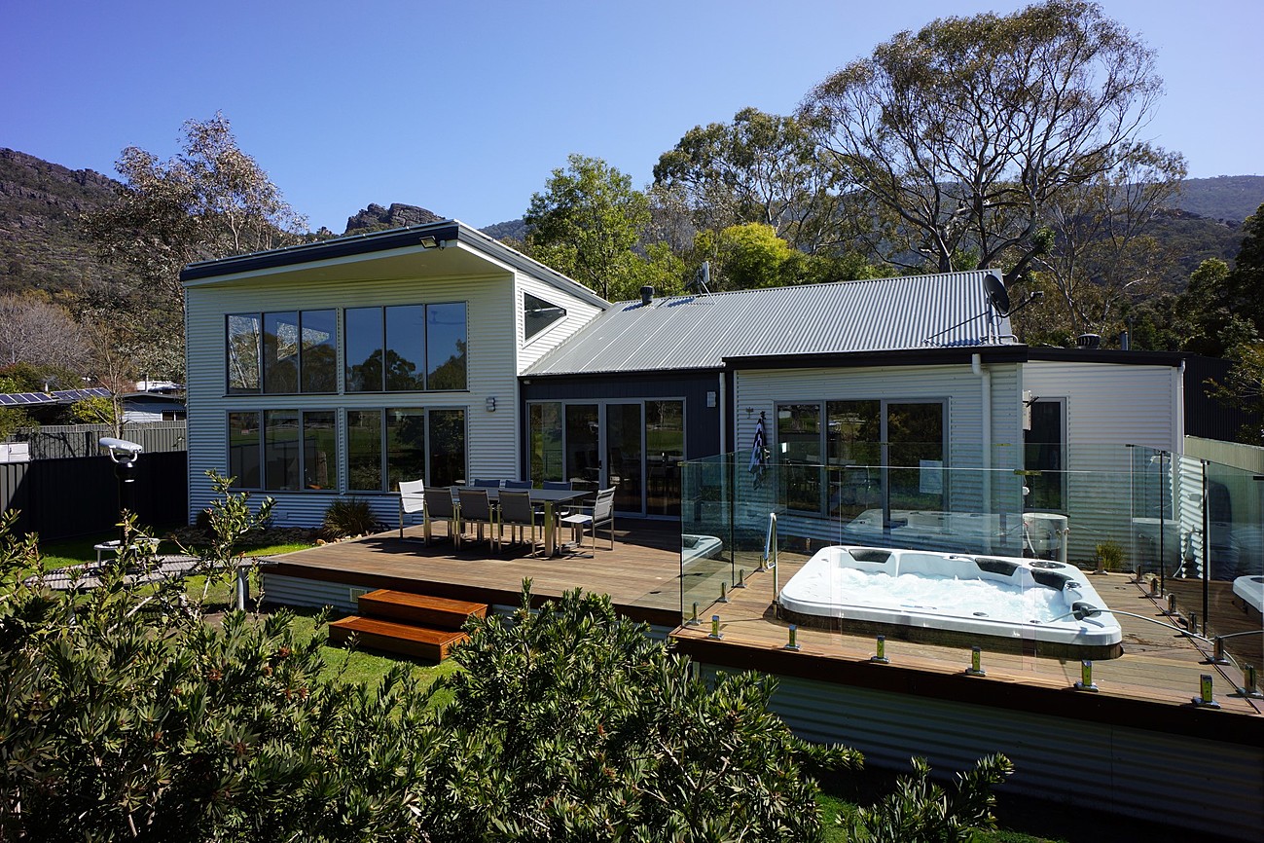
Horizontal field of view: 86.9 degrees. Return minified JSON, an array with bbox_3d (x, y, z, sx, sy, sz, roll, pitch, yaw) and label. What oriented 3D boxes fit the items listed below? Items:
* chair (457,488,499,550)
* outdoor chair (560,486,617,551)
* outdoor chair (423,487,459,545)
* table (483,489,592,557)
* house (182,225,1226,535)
[{"bbox_3d":[-2.048,1.344,9.331,0.570,0.870,0.600,0,1,25],"label":"chair"},{"bbox_3d":[-0.593,1.331,8.966,0.600,0.870,0.570,0,1,25],"label":"outdoor chair"},{"bbox_3d":[-2.598,1.348,9.570,0.570,0.870,0.600,0,1,25],"label":"outdoor chair"},{"bbox_3d":[-1.857,1.404,9.673,2.450,0.740,1.020,0,1,25],"label":"table"},{"bbox_3d":[0.727,-0.614,14.383,18.000,5.450,9.500,0,1,25],"label":"house"}]

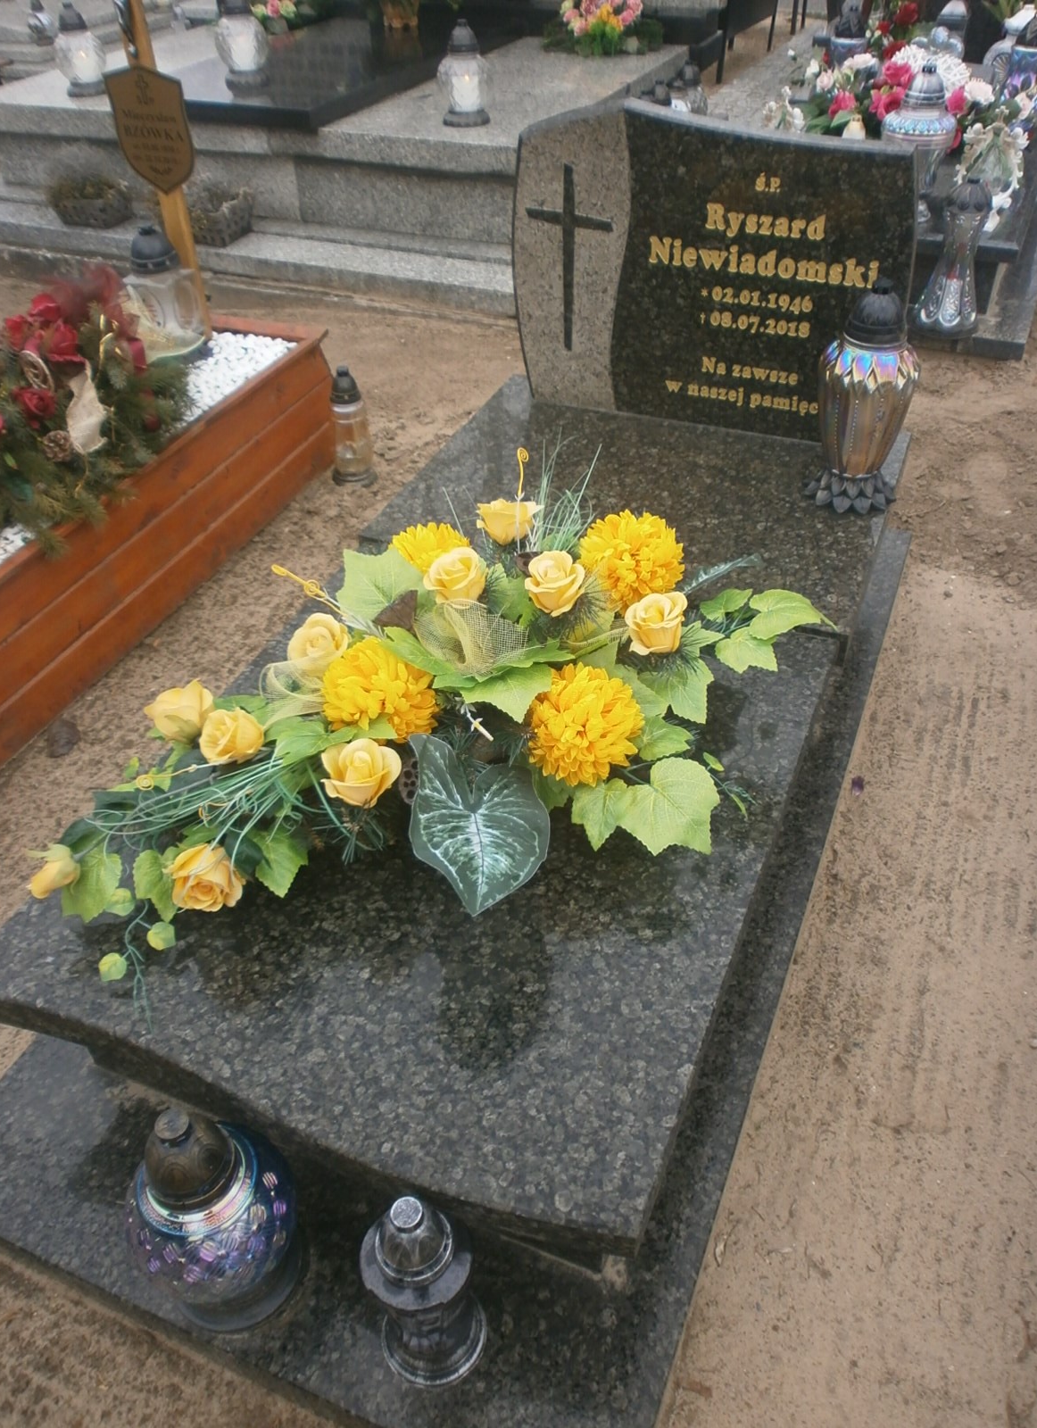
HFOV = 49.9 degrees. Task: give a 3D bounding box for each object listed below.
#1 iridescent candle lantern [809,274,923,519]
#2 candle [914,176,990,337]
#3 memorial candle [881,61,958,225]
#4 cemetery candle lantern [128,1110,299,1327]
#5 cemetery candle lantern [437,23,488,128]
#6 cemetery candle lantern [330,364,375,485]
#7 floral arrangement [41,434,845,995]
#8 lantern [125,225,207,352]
[{"bbox_3d":[0.592,-0.541,1.876,0.168,0.377,0.168,14,43,18],"label":"iridescent candle lantern"},{"bbox_3d":[1.257,-1.310,3.166,0.200,0.395,0.200,14,43,18],"label":"candle"},{"bbox_3d":[1.143,-1.636,3.190,0.212,0.395,0.212,14,43,18],"label":"memorial candle"},{"bbox_3d":[-0.337,0.520,1.199,0.182,0.305,0.182,-1,41,1],"label":"cemetery candle lantern"},{"bbox_3d":[-0.180,-2.116,3.677,0.168,0.294,0.168,-1,41,1],"label":"cemetery candle lantern"},{"bbox_3d":[-0.413,-0.704,2.697,0.108,0.283,0.108,-1,41,1],"label":"cemetery candle lantern"},{"bbox_3d":[-0.081,-0.046,1.470,1.040,0.280,0.630,-11,42,-10],"label":"floral arrangement"},{"bbox_3d":[-0.866,-1.049,2.706,0.135,0.257,0.135,14,43,18],"label":"lantern"}]

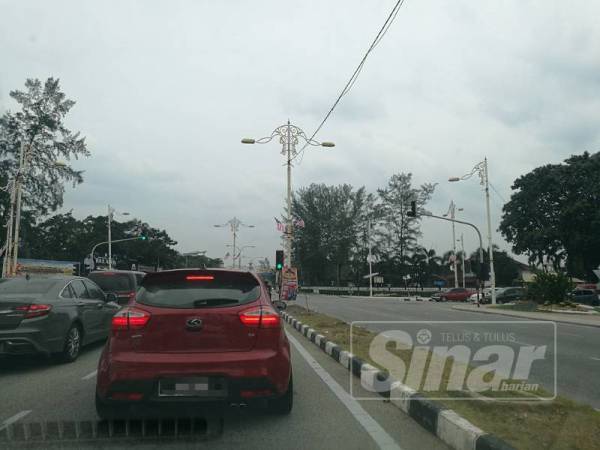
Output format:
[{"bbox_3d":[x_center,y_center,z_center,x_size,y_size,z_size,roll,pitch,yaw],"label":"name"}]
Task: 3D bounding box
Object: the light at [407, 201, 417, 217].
[{"bbox_3d":[7.589,-1.123,31.853,0.620,1.100,0.400,1,-8,-6],"label":"light"}]

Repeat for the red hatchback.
[{"bbox_3d":[-1.116,1.276,5.879,1.720,1.455,4.050,1,-8,-6],"label":"red hatchback"}]

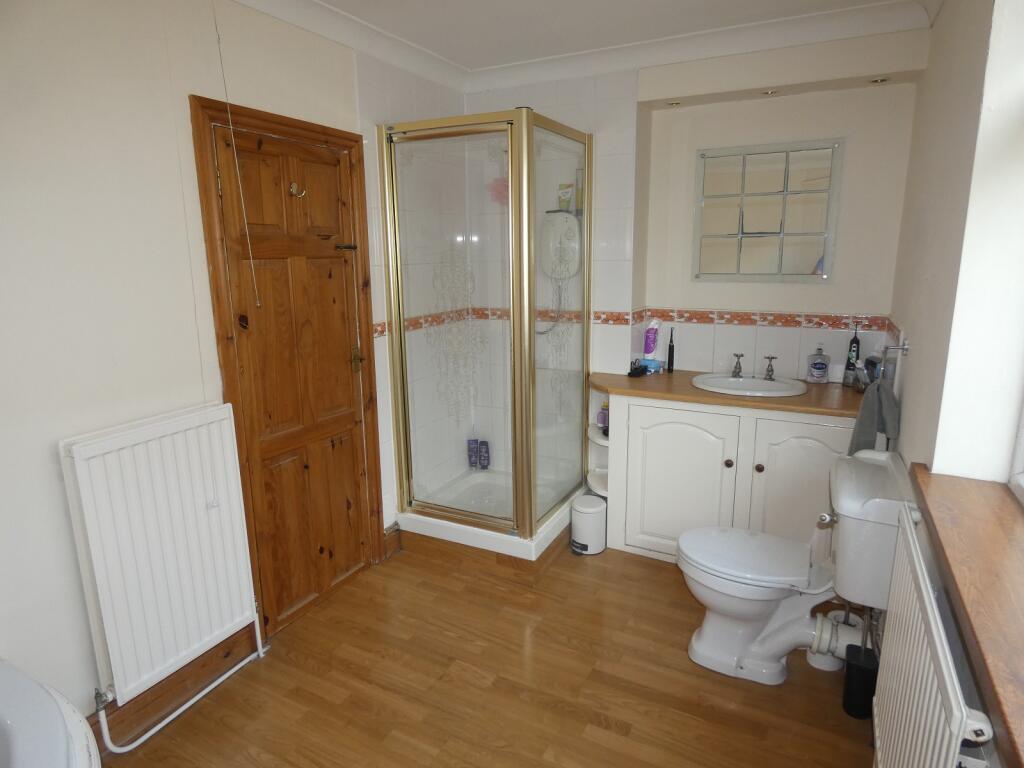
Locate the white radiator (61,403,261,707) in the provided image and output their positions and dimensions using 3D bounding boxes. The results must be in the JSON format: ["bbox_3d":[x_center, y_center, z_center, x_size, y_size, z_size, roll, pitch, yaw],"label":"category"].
[{"bbox_3d":[-1.078,0.512,1.885,0.064,0.817,0.493,6,14,26],"label":"white radiator"}]

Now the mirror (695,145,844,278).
[{"bbox_3d":[1.226,-0.824,2.892,0.653,0.652,0.025,6,14,26],"label":"mirror"}]

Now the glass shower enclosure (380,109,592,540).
[{"bbox_3d":[-0.082,-0.293,3.040,0.755,1.880,0.768,6,14,26],"label":"glass shower enclosure"}]

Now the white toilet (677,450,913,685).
[{"bbox_3d":[0.955,0.638,2.136,0.711,0.819,0.474,6,14,26],"label":"white toilet"}]

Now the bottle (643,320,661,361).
[{"bbox_3d":[0.748,-0.225,3.212,0.077,0.262,0.054,6,14,26],"label":"bottle"}]

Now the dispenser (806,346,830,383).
[{"bbox_3d":[1.493,-0.096,2.875,0.097,0.194,0.059,6,14,26],"label":"dispenser"}]

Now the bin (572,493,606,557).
[{"bbox_3d":[0.399,0.724,3.071,0.172,0.257,0.183,-1,13,0],"label":"bin"}]

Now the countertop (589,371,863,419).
[{"bbox_3d":[1.021,0.022,2.893,1.372,0.035,0.545,6,14,26],"label":"countertop"}]

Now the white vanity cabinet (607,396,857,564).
[{"bbox_3d":[1.121,0.450,2.952,1.169,0.827,0.525,6,14,26],"label":"white vanity cabinet"}]

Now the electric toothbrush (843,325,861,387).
[{"bbox_3d":[1.608,-0.132,2.799,0.065,0.295,0.064,7,15,32],"label":"electric toothbrush"}]

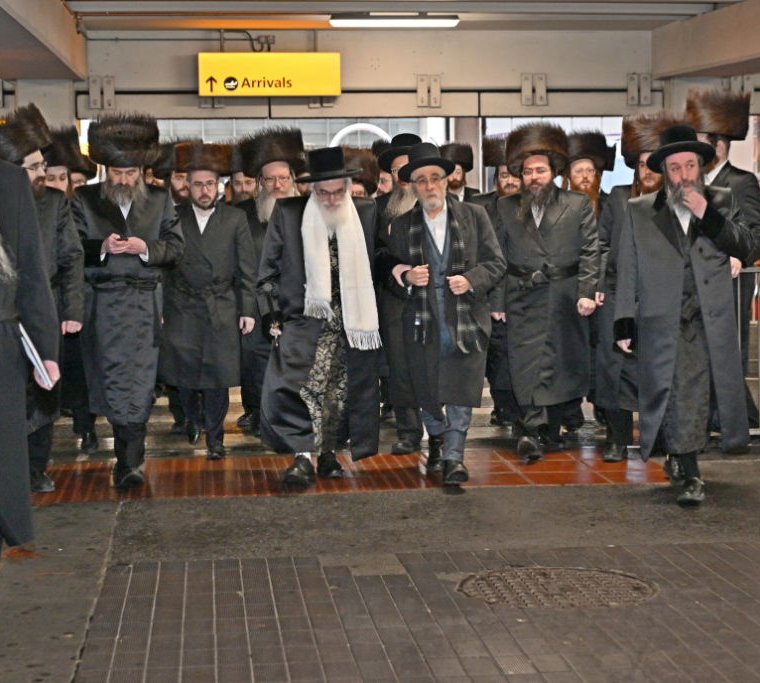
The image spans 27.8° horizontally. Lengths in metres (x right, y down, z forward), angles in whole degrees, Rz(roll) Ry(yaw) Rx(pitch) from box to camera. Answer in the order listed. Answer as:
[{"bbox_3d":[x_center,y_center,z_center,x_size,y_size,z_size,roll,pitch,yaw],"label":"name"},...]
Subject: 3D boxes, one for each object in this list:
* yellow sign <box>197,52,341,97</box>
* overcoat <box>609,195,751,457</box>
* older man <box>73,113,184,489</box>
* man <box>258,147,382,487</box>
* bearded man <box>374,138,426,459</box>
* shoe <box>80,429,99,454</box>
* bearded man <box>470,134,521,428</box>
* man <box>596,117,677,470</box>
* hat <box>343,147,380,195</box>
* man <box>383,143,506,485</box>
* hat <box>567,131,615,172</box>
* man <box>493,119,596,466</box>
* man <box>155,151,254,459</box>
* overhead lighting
[{"bbox_3d":[-1.156,-2.781,16.000,1.480,0.450,0.140,-2,6,-7],"label":"yellow sign"},{"bbox_3d":[1.508,-0.090,7.660,0.680,1.340,0.480,-1,6,-3],"label":"overcoat"},{"bbox_3d":[-1.307,-0.217,7.950,0.580,1.910,0.500,-1,6,-5],"label":"older man"},{"bbox_3d":[-0.321,-0.152,8.199,0.670,1.750,0.550,-1,4,-6],"label":"man"},{"bbox_3d":[0.134,-0.279,8.750,0.580,1.820,0.500,-1,6,-2],"label":"bearded man"},{"bbox_3d":[-1.766,0.599,9.364,0.110,0.120,0.300,-2,4,-10],"label":"shoe"},{"bbox_3d":[0.853,-0.400,10.279,0.540,1.910,0.480,-1,4,-6],"label":"bearded man"},{"bbox_3d":[1.519,-0.307,8.759,0.580,1.930,0.500,-1,4,-3],"label":"man"},{"bbox_3d":[-0.181,-1.124,10.100,0.360,0.270,0.360,-1,6,-6],"label":"hat"},{"bbox_3d":[0.342,-0.154,8.150,0.630,1.790,0.540,-1,6,-2],"label":"man"},{"bbox_3d":[1.364,-1.259,10.100,0.330,0.220,0.350,-1,4,-6],"label":"hat"},{"bbox_3d":[0.948,-0.286,8.800,0.610,1.910,0.520,0,6,3],"label":"man"},{"bbox_3d":[-1.032,-0.254,9.234,0.560,1.820,0.520,-1,4,-6],"label":"man"},{"bbox_3d":[0.140,-3.088,14.800,1.280,0.120,0.170,-2,6,-7],"label":"overhead lighting"}]

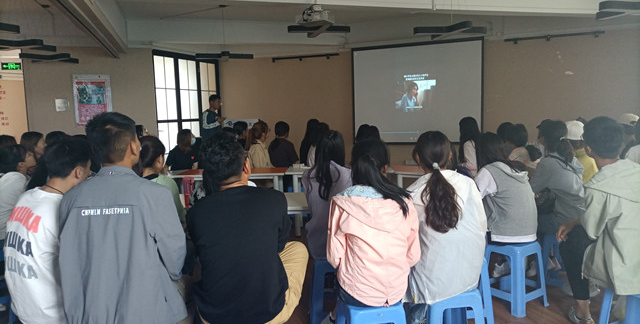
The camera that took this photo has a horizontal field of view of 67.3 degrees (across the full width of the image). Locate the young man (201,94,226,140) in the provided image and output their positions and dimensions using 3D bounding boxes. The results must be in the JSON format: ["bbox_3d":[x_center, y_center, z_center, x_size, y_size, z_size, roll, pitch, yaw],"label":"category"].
[{"bbox_3d":[-1.670,-0.168,7.500,0.400,1.720,0.500,-2,6,-2],"label":"young man"}]

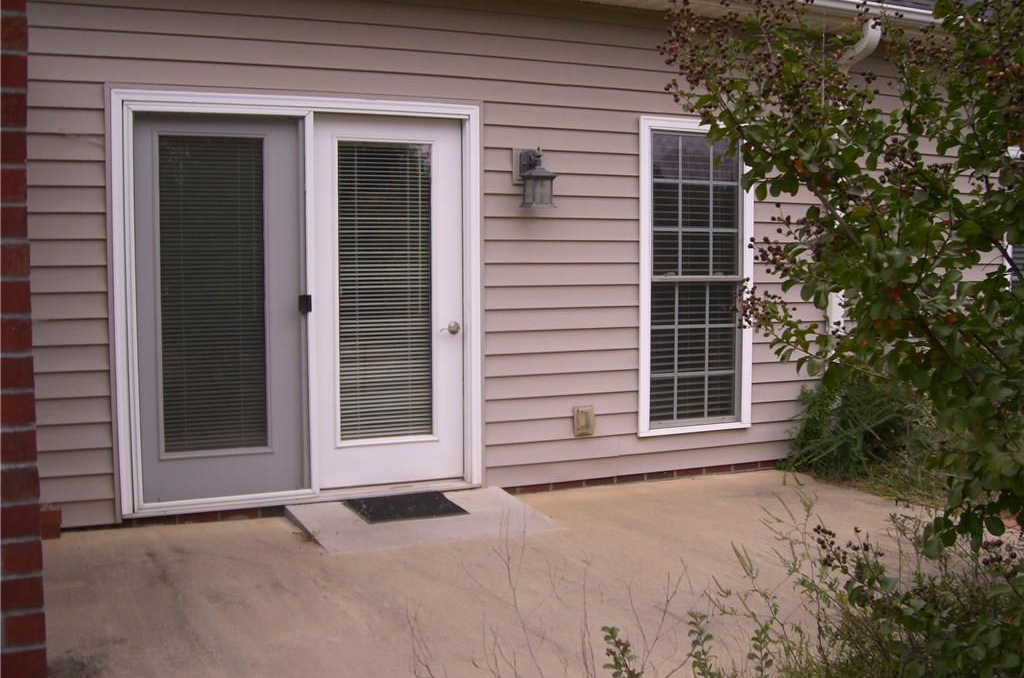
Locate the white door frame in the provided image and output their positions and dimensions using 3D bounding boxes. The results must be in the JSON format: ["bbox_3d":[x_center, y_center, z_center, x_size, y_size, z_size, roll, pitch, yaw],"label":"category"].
[{"bbox_3d":[-1.060,-0.192,5.859,1.905,2.081,0.125,-2,5,-25],"label":"white door frame"}]

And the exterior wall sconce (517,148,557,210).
[{"bbox_3d":[0.136,-0.883,6.187,0.150,0.334,0.205,-2,5,-25],"label":"exterior wall sconce"}]

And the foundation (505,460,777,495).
[{"bbox_3d":[0.798,0.829,6.832,1.925,0.055,0.100,-2,5,-25],"label":"foundation"}]

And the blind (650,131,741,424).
[{"bbox_3d":[1.136,-0.365,6.929,0.667,1.792,0.055,-2,5,-25],"label":"blind"}]

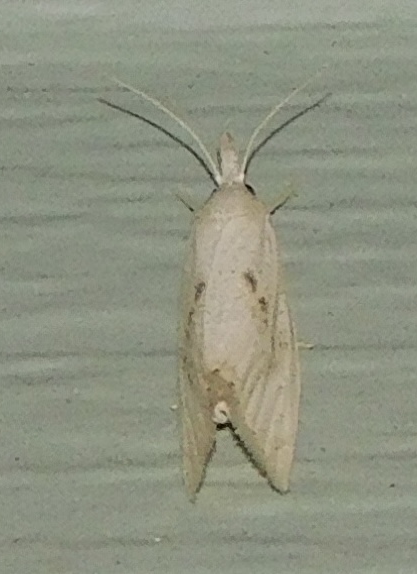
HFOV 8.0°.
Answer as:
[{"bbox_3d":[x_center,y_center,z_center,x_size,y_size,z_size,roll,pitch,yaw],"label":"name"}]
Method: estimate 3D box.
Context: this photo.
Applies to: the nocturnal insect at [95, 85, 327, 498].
[{"bbox_3d":[0.000,0.000,0.130,0.010,0.019,0.004,0,0,0],"label":"nocturnal insect"}]

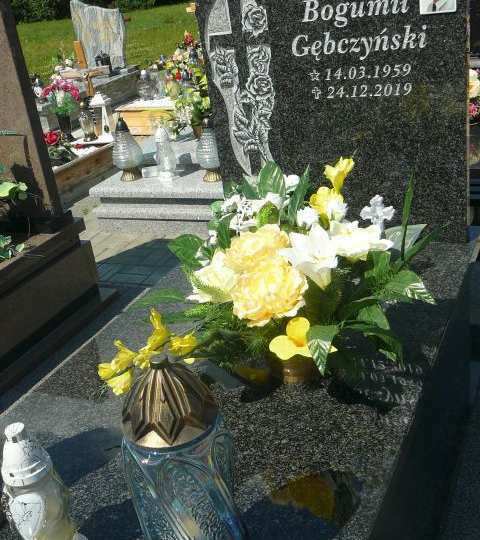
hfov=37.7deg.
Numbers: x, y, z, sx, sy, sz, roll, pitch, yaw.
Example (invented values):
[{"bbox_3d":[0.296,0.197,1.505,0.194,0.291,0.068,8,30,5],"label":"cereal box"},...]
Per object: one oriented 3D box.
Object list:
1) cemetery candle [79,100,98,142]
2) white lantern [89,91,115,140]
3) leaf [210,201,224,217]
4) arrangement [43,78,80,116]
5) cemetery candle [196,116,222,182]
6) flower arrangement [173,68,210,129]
[{"bbox_3d":[-1.073,-1.051,4.946,0.102,0.269,0.102,5,28,26],"label":"cemetery candle"},{"bbox_3d":[-0.970,-1.095,4.953,0.122,0.315,0.122,2,26,20],"label":"white lantern"},{"bbox_3d":[-0.055,-0.152,1.725,0.039,0.035,0.025,-4,25,9],"label":"leaf"},{"bbox_3d":[-1.272,-1.237,5.008,0.264,0.243,0.223,5,28,26],"label":"arrangement"},{"bbox_3d":[-0.169,-0.633,3.693,0.147,0.332,0.147,5,28,26],"label":"cemetery candle"},{"bbox_3d":[-0.294,-1.085,4.446,0.274,0.355,0.254,5,28,26],"label":"flower arrangement"}]

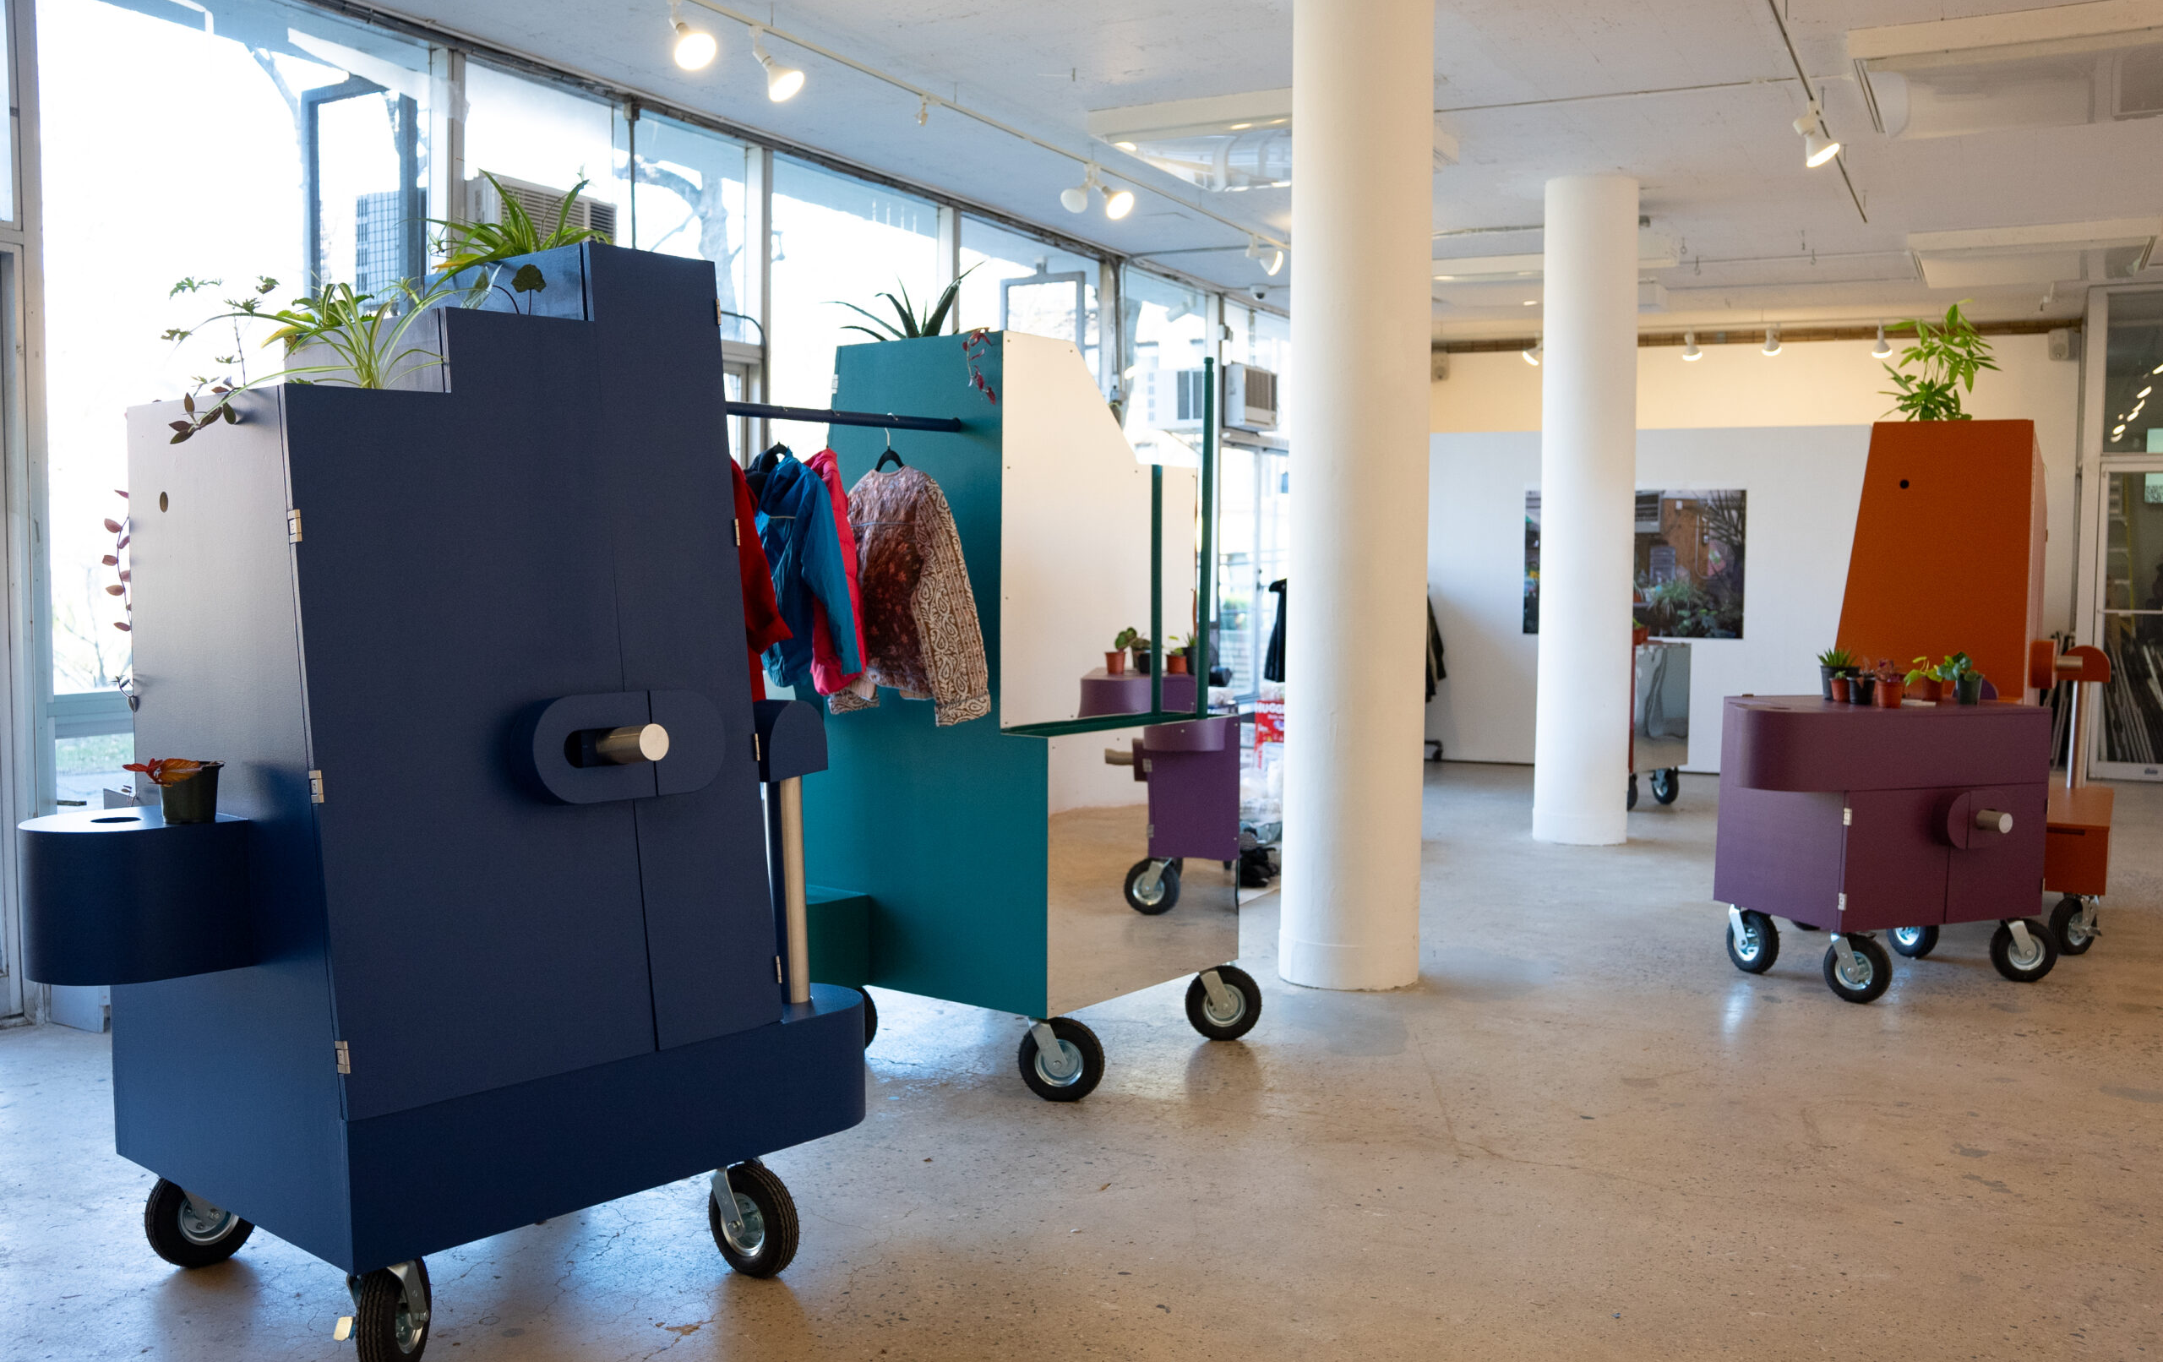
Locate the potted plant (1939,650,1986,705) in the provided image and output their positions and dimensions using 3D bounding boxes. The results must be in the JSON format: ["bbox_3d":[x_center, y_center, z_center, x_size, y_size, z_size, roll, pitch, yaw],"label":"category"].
[{"bbox_3d":[2.862,-0.011,5.868,0.152,0.177,0.140,2,5,24],"label":"potted plant"}]

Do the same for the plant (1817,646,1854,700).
[{"bbox_3d":[2.582,-0.026,6.136,0.138,0.180,0.138,2,4,27],"label":"plant"}]

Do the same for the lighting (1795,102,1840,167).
[{"bbox_3d":[2.748,-2.041,6.734,0.155,0.235,0.127,2,5,27],"label":"lighting"}]

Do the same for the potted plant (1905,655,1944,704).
[{"bbox_3d":[2.874,-0.008,6.143,0.115,0.148,0.125,2,4,27],"label":"potted plant"}]

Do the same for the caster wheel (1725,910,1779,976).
[{"bbox_3d":[2.289,0.880,6.128,0.085,0.222,0.215,-1,4,-23],"label":"caster wheel"}]

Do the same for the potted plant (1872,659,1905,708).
[{"bbox_3d":[2.564,0.008,5.732,0.107,0.155,0.105,2,5,24],"label":"potted plant"}]

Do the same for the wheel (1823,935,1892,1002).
[{"bbox_3d":[2.419,0.891,5.612,0.215,0.220,0.085,4,5,40],"label":"wheel"}]

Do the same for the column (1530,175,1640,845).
[{"bbox_3d":[2.538,-0.828,9.019,0.460,3.270,0.460,2,4,27],"label":"column"}]

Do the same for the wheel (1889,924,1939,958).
[{"bbox_3d":[2.953,0.869,6.384,0.085,0.222,0.215,-1,4,-21],"label":"wheel"}]

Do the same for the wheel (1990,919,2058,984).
[{"bbox_3d":[3.156,0.893,6.026,0.215,0.222,0.085,1,4,12],"label":"wheel"}]

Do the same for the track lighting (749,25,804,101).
[{"bbox_3d":[-1.047,-2.101,6.078,0.190,0.235,0.130,4,5,43],"label":"track lighting"}]

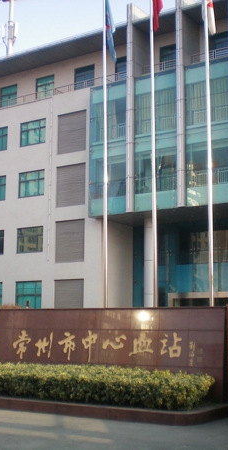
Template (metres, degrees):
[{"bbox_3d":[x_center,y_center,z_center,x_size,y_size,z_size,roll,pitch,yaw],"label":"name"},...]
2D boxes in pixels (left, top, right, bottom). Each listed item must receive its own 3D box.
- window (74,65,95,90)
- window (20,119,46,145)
[{"bbox_3d":[-2.070,-10.360,46.769,1.756,1.780,0.150,-5,-10,33],"label":"window"},{"bbox_3d":[-5.893,-6.671,47.986,2.344,1.802,0.200,-5,-11,32],"label":"window"}]

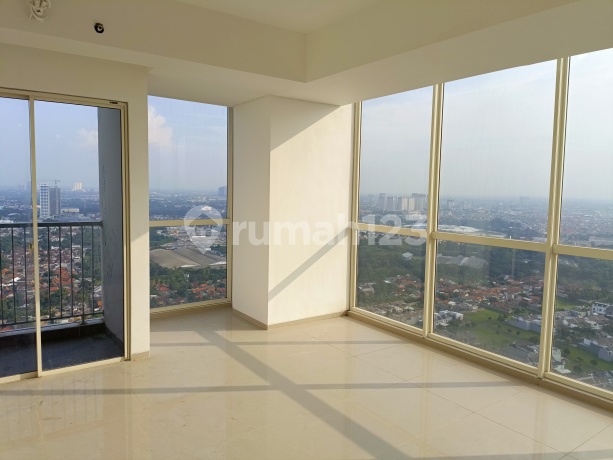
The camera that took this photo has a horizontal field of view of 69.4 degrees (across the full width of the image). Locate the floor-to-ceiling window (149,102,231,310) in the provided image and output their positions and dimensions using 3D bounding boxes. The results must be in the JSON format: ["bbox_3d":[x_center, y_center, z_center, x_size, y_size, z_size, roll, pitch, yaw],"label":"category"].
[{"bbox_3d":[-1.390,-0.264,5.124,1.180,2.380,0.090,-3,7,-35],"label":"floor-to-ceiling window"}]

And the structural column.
[{"bbox_3d":[-0.220,-0.204,5.223,1.040,2.419,0.910,-3,7,-35],"label":"structural column"}]

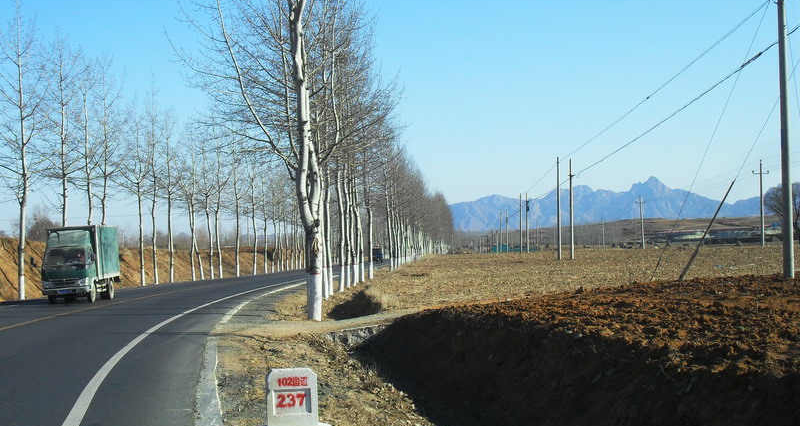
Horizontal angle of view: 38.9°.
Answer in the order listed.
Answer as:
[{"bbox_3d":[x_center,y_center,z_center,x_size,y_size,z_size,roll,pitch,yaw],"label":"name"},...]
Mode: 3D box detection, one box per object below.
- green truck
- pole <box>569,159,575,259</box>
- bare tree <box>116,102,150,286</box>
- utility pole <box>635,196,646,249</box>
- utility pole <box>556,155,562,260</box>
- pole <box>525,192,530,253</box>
[{"bbox_3d":[-12.288,1.955,43.624,1.830,2.840,5.450,-1,-2,-3],"label":"green truck"},{"bbox_3d":[11.508,-0.234,75.856,0.260,6.700,0.260,-1,-2,0],"label":"pole"},{"bbox_3d":[-16.474,-1.205,70.000,2.200,11.370,2.200,-1,-2,0],"label":"bare tree"},{"bbox_3d":[36.817,1.452,173.067,1.700,8.200,0.300,-1,-2,2],"label":"utility pole"},{"bbox_3d":[10.354,-0.273,73.647,0.250,6.700,0.250,-1,-2,0],"label":"utility pole"},{"bbox_3d":[14.042,1.098,124.324,0.260,6.700,0.260,-1,-2,0],"label":"pole"}]

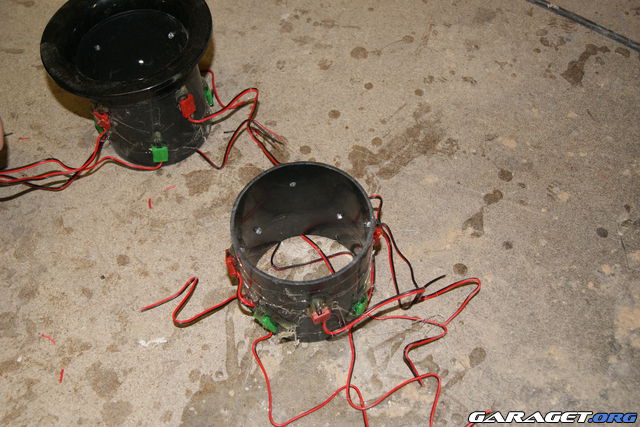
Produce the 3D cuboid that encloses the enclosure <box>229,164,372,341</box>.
[{"bbox_3d":[-0.012,0.033,0.503,0.103,0.108,0.103,-1,59,1],"label":"enclosure"}]

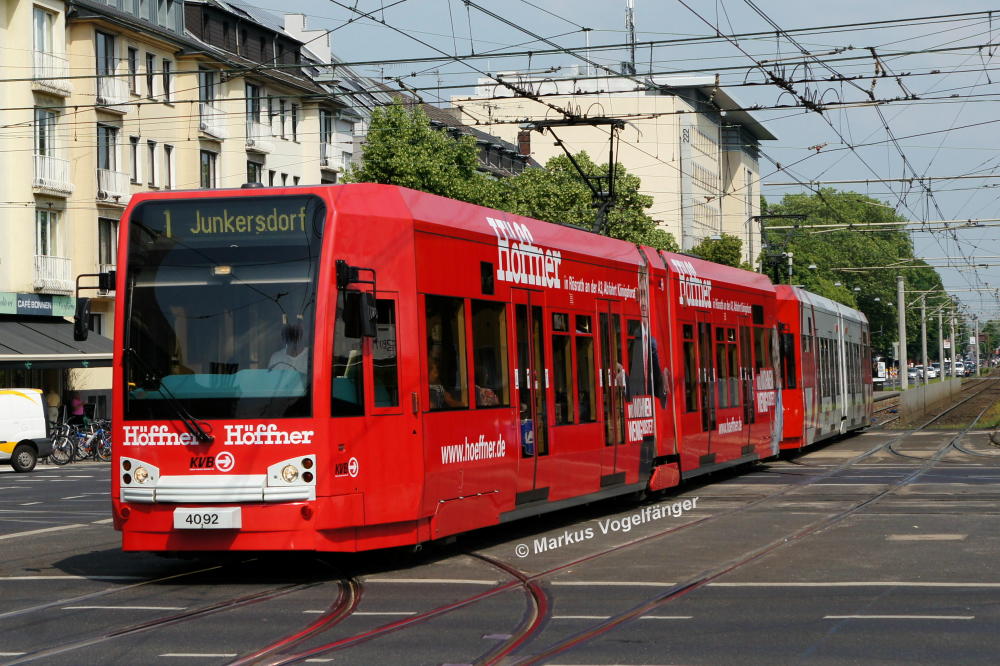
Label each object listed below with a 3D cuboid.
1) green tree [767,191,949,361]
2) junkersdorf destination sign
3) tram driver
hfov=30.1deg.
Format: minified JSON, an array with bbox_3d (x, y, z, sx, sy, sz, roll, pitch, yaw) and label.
[{"bbox_3d":[31.352,-4.479,165.000,15.000,16.500,13.000,-2,-1,16],"label":"green tree"},{"bbox_3d":[-2.417,-0.989,16.500,1.900,0.400,0.120,-2,-1,19],"label":"junkersdorf destination sign"},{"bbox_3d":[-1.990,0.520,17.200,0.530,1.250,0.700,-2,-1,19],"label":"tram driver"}]

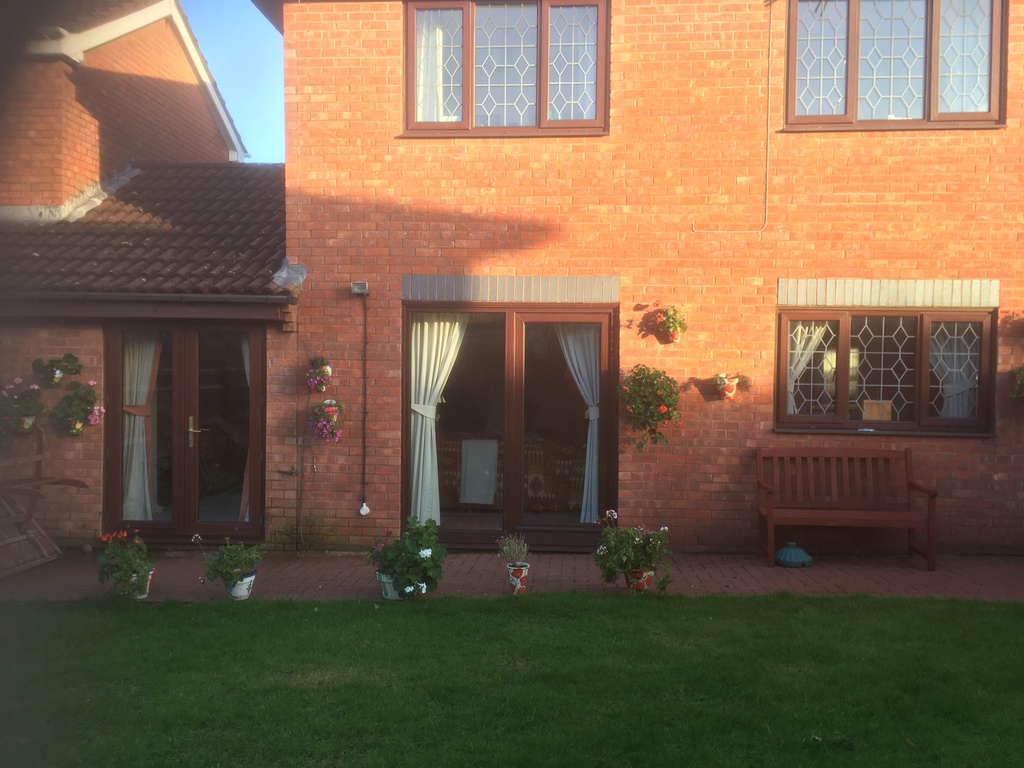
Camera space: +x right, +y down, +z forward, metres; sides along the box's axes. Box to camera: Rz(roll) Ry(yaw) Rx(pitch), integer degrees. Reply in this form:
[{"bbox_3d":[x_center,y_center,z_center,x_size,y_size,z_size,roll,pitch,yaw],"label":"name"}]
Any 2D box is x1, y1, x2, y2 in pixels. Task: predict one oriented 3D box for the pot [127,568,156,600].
[{"bbox_3d":[-2.636,1.417,6.105,0.212,0.205,0.212,1,2,0],"label":"pot"}]

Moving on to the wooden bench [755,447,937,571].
[{"bbox_3d":[2.618,0.978,6.779,1.270,0.890,0.540,1,2,5],"label":"wooden bench"}]

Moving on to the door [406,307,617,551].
[{"bbox_3d":[-0.024,0.372,7.362,1.850,2.100,0.120,1,2,5],"label":"door"}]

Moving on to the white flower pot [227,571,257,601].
[{"bbox_3d":[-1.895,1.393,5.978,0.235,0.185,0.235,1,2,0],"label":"white flower pot"}]

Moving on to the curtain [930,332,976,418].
[{"bbox_3d":[3.706,-0.102,7.233,0.440,0.820,0.120,1,2,5],"label":"curtain"}]

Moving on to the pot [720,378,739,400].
[{"bbox_3d":[1.783,0.045,7.024,0.155,0.175,0.155,1,2,5],"label":"pot"}]

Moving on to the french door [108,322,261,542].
[{"bbox_3d":[-2.879,0.401,7.597,1.496,2.022,0.110,1,2,5],"label":"french door"}]

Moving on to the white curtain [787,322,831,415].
[{"bbox_3d":[2.498,-0.123,7.278,0.400,0.850,0.120,1,2,5],"label":"white curtain"}]

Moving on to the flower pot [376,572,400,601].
[{"bbox_3d":[-0.818,1.401,6.026,0.240,0.190,0.240,1,2,0],"label":"flower pot"}]

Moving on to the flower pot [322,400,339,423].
[{"bbox_3d":[-1.551,0.236,7.327,0.140,0.170,0.140,1,2,5],"label":"flower pot"}]

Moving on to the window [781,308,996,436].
[{"bbox_3d":[3.054,-0.107,7.060,1.730,1.040,0.120,1,2,5],"label":"window"}]

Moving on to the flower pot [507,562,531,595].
[{"bbox_3d":[0.047,1.383,6.069,0.162,0.200,0.162,1,2,0],"label":"flower pot"}]

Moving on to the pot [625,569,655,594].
[{"bbox_3d":[0.895,1.383,6.013,0.207,0.180,0.207,1,2,5],"label":"pot"}]

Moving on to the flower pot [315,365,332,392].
[{"bbox_3d":[-1.611,-0.047,7.314,0.160,0.210,0.155,1,2,5],"label":"flower pot"}]

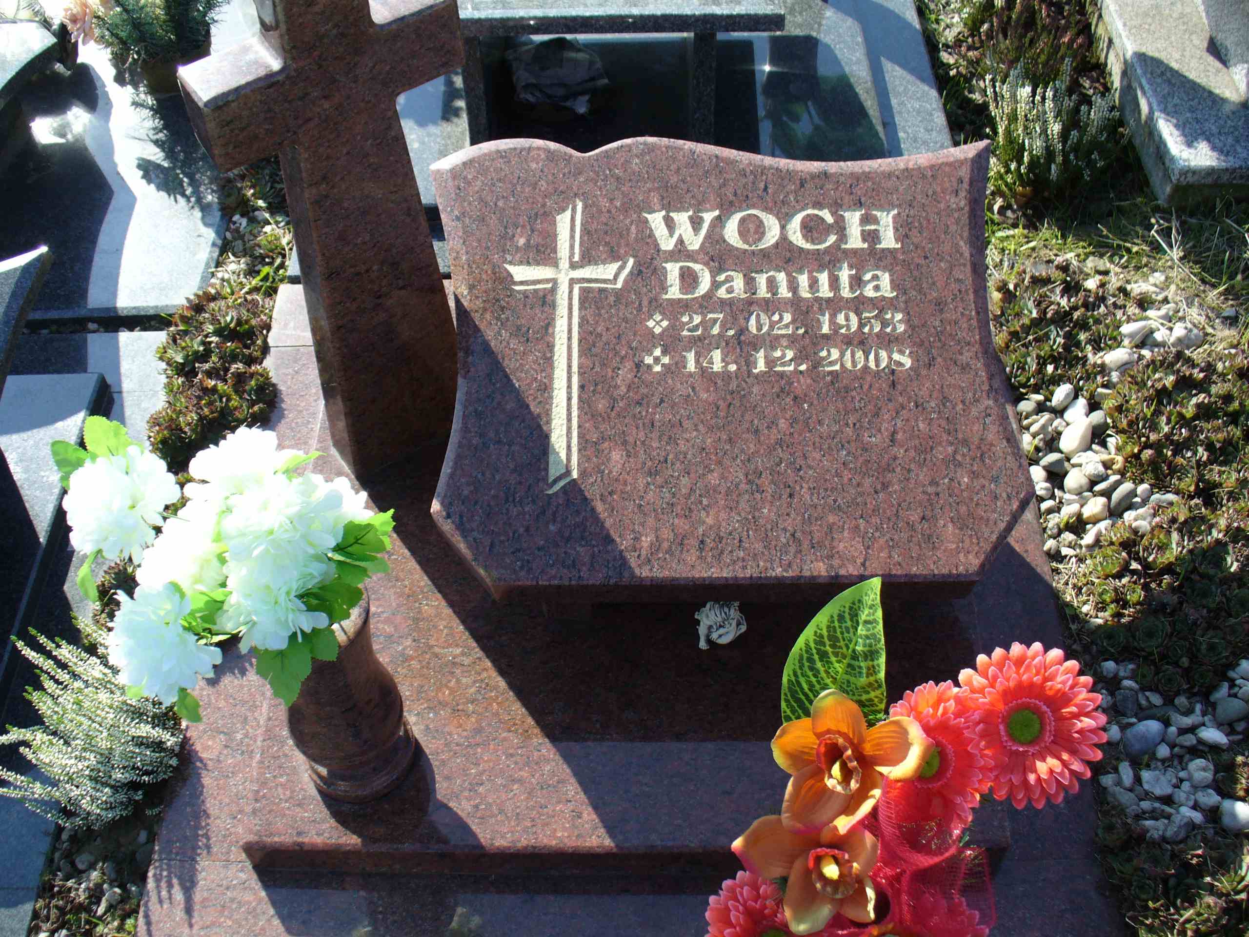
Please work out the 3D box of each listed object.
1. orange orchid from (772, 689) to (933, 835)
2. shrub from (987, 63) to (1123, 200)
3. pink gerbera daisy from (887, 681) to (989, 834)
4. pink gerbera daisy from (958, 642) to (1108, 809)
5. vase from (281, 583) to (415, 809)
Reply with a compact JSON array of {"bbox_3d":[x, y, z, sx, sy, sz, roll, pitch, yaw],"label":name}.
[{"bbox_3d":[0.160,0.208,0.940,0.112,0.050,0.105,0,85,3],"label":"orange orchid"},{"bbox_3d":[0.623,-0.490,1.940,0.180,0.180,0.160,0,52,0],"label":"shrub"},{"bbox_3d":[0.227,0.213,0.985,0.100,0.045,0.113,0,83,12],"label":"pink gerbera daisy"},{"bbox_3d":[0.292,0.185,0.955,0.108,0.042,0.116,0,83,9],"label":"pink gerbera daisy"},{"bbox_3d":[-0.254,0.196,1.190,0.105,0.262,0.105,0,52,0],"label":"vase"}]

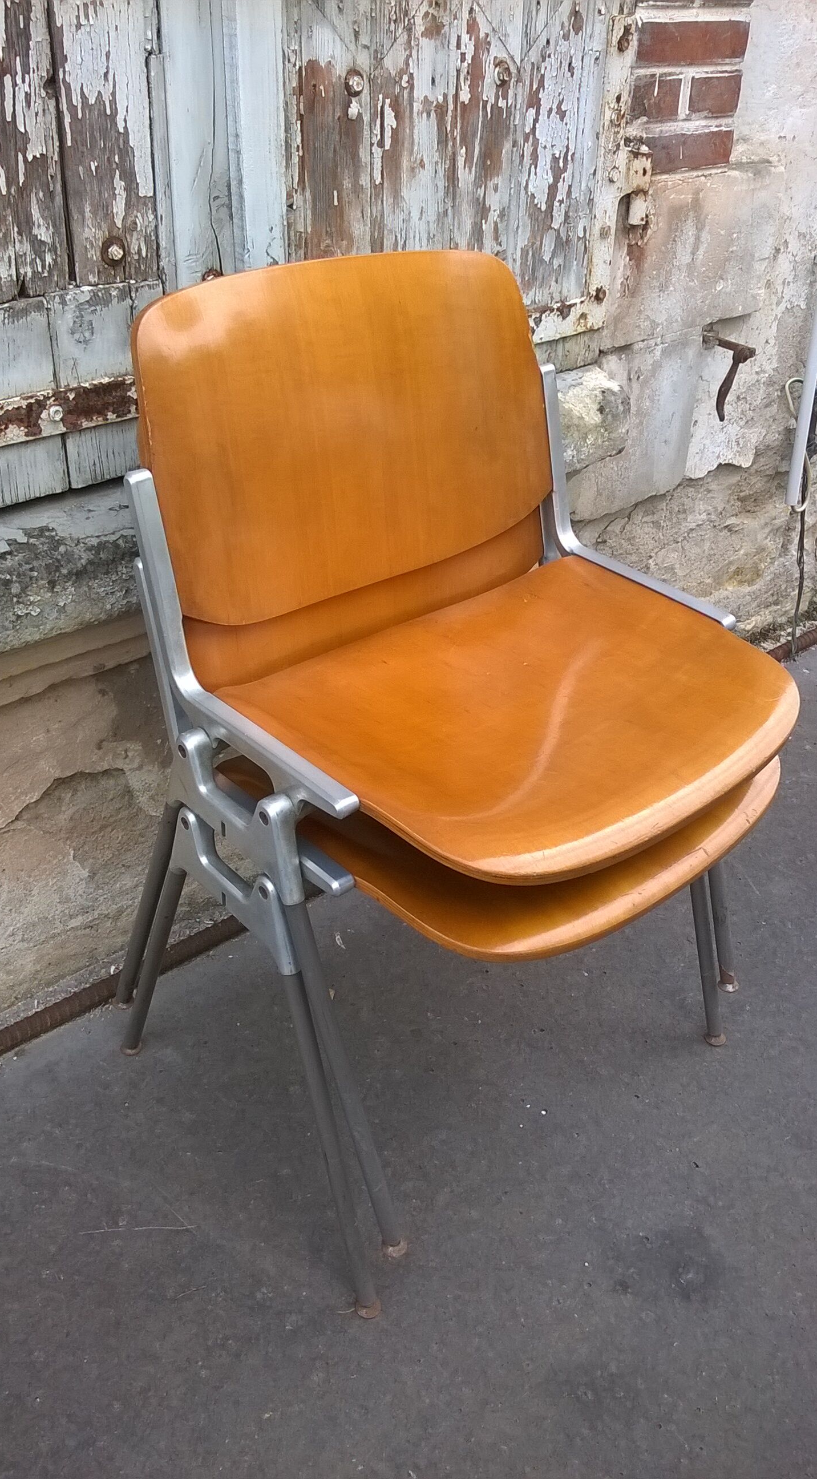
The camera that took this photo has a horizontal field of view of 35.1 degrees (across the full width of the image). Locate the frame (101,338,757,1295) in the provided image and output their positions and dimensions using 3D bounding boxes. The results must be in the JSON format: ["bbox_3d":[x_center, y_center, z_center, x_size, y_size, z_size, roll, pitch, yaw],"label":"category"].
[{"bbox_3d":[0.024,0.039,1.264,0.536,0.697,0.453,-24,38,-37],"label":"frame"}]

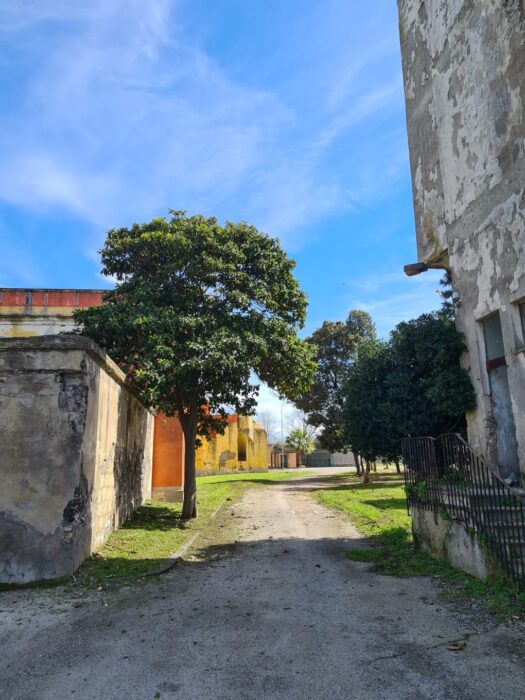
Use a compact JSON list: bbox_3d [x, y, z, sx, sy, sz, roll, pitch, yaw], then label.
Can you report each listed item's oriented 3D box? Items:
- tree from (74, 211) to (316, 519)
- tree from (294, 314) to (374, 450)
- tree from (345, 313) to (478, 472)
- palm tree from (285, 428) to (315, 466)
[{"bbox_3d":[-1.712,0.156,13.435,6.040,8.020,5.700,-1,-11,0],"label":"tree"},{"bbox_3d":[5.183,2.877,36.122,5.540,11.570,5.600,-1,-11,0],"label":"tree"},{"bbox_3d":[4.744,1.707,16.981,4.320,6.170,4.400,-1,-11,0],"label":"tree"},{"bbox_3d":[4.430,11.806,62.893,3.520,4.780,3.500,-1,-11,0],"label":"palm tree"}]

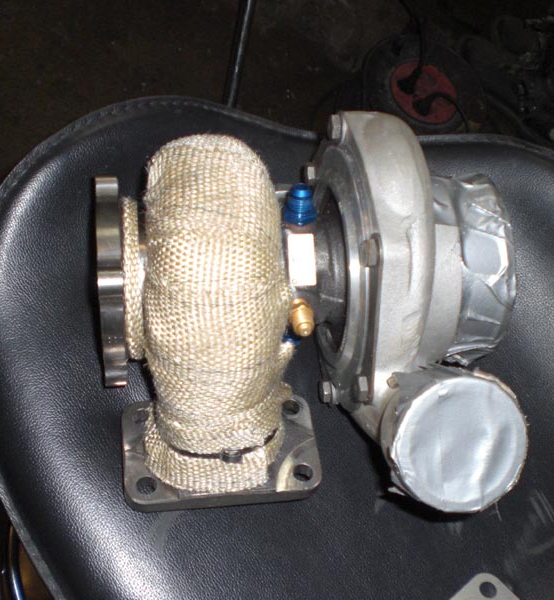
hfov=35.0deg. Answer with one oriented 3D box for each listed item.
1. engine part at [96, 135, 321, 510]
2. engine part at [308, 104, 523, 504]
[{"bbox_3d":[-0.031,0.002,0.453,0.116,0.172,0.146,-2,49,-10],"label":"engine part"},{"bbox_3d":[0.070,0.000,0.461,0.092,0.177,0.196,-2,49,-10],"label":"engine part"}]

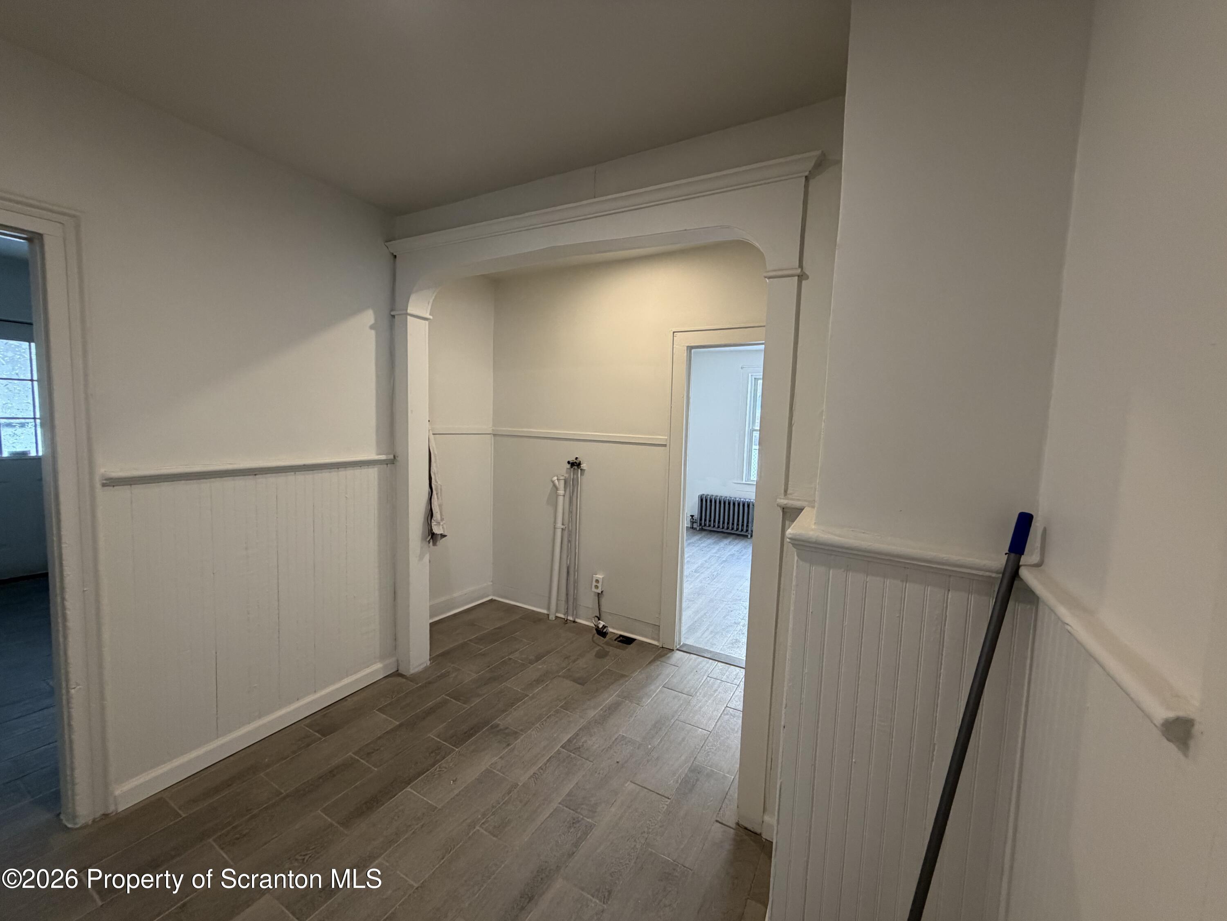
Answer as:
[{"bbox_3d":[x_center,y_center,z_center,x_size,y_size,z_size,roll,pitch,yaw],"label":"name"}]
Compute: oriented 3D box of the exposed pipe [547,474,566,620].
[{"bbox_3d":[-0.410,0.644,3.656,0.115,1.085,0.065,5,6,30],"label":"exposed pipe"}]

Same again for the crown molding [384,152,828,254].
[{"bbox_3d":[-0.259,-1.039,2.127,2.157,0.052,0.070,5,6,30],"label":"crown molding"}]

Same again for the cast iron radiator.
[{"bbox_3d":[1.492,0.741,6.767,0.860,0.500,0.200,5,6,30],"label":"cast iron radiator"}]

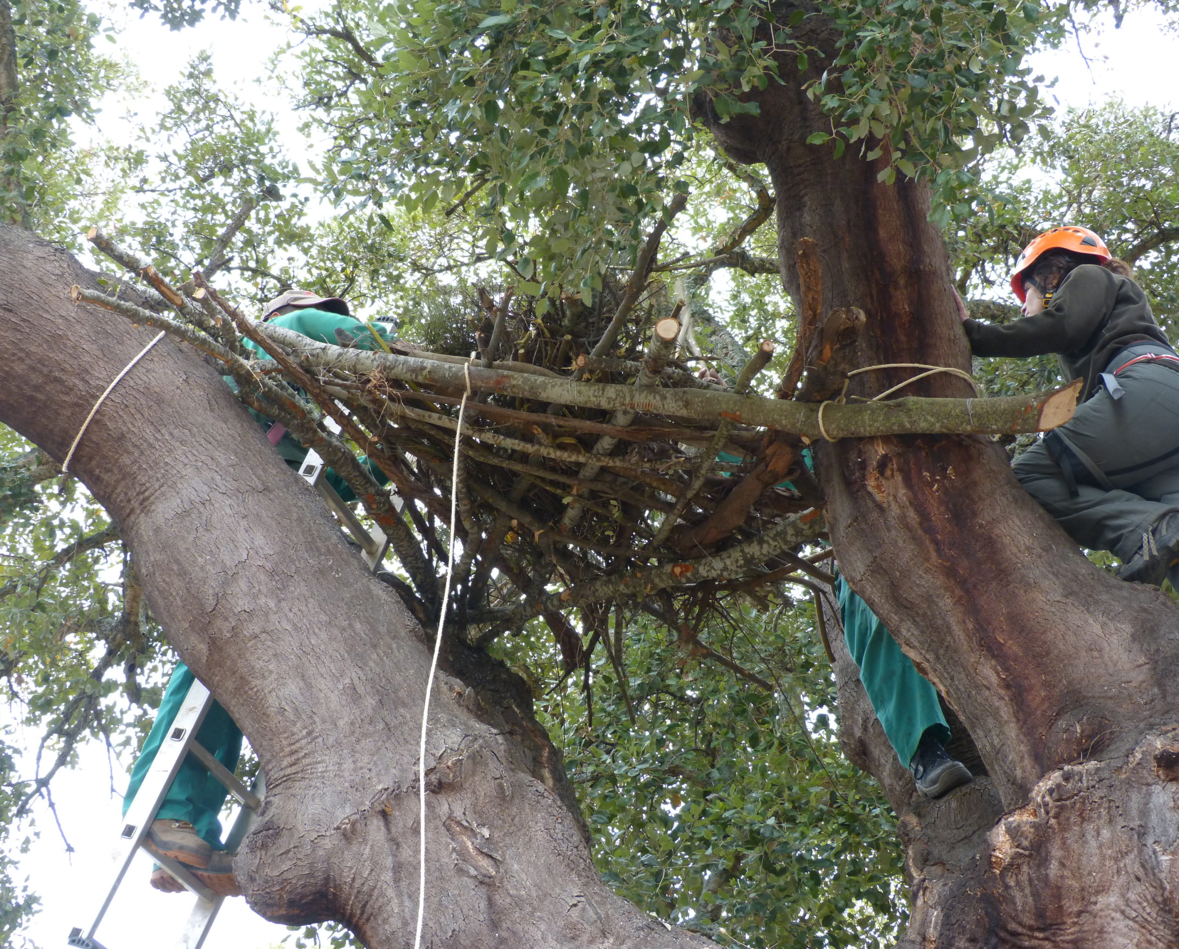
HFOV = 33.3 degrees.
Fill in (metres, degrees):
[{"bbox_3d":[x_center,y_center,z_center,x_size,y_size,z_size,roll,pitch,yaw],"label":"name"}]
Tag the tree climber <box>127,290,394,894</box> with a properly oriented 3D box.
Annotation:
[{"bbox_3d":[-0.900,0.290,5.420,0.720,1.680,0.600,-6,-34,8],"label":"tree climber"}]

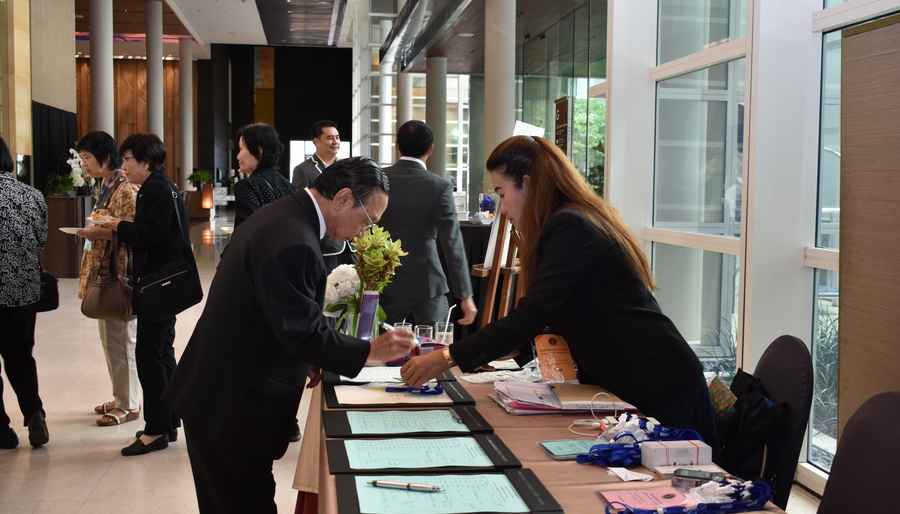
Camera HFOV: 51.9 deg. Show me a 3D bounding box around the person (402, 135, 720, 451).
[{"bbox_3d":[0.295,0.406,2.575,0.880,1.460,0.530,2,5,18],"label":"person"}]

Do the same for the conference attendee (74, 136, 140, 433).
[{"bbox_3d":[-1.861,0.103,5.090,0.380,1.570,0.430,-2,6,-33],"label":"conference attendee"}]

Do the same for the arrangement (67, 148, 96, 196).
[{"bbox_3d":[-4.723,-1.094,11.855,0.360,0.610,0.340,1,5,0],"label":"arrangement"}]

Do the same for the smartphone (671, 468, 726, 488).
[{"bbox_3d":[0.495,0.440,1.839,0.105,0.020,0.050,2,5,14],"label":"smartphone"}]

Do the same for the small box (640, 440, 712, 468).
[{"bbox_3d":[0.473,0.419,1.936,0.128,0.050,0.056,0,5,-9],"label":"small box"}]

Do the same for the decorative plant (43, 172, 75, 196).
[{"bbox_3d":[-5.487,-1.030,12.963,0.450,0.340,0.430,-1,5,-22],"label":"decorative plant"}]

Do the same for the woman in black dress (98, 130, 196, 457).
[{"bbox_3d":[-1.535,0.169,4.680,0.500,1.570,0.480,0,4,-7],"label":"woman in black dress"}]

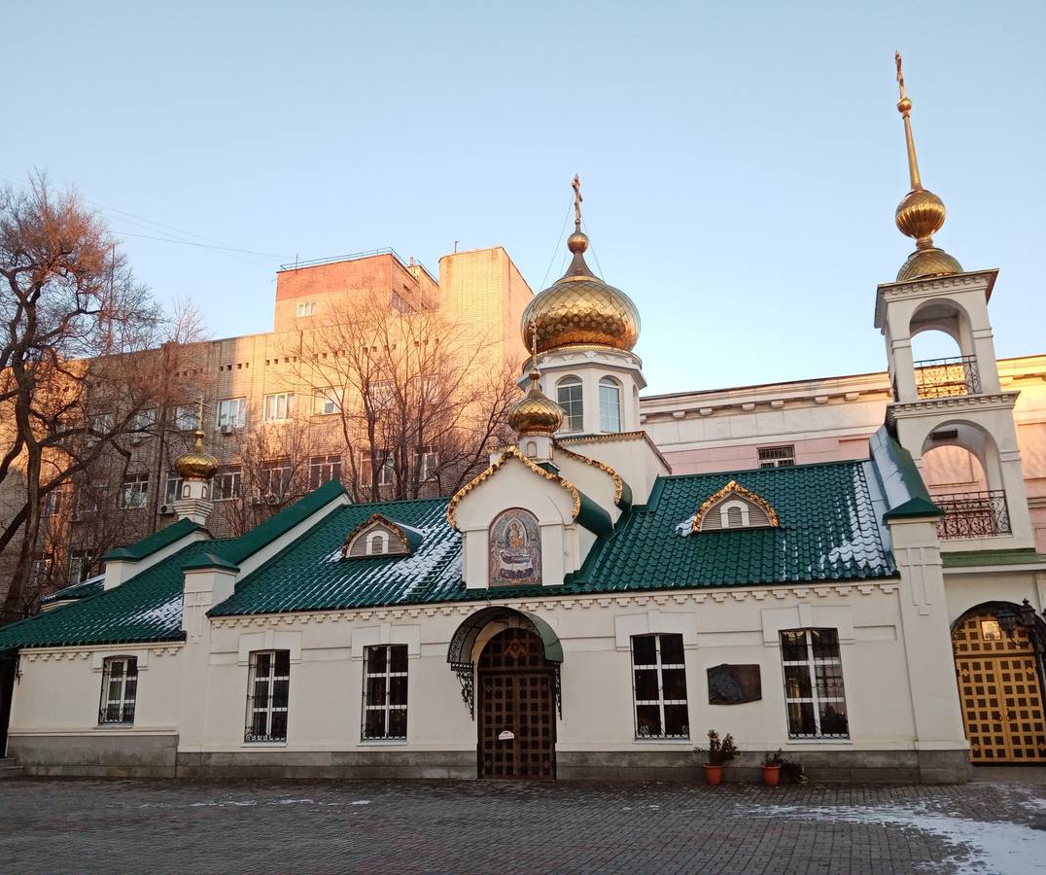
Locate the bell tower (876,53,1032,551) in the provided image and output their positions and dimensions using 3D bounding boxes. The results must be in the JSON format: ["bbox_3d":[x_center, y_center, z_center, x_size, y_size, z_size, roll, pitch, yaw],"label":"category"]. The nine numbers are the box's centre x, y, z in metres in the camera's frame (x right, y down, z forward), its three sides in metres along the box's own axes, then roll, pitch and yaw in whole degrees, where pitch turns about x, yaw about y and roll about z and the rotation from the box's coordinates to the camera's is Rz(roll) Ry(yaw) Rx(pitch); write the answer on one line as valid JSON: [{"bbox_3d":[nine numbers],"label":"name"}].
[{"bbox_3d":[9.094,-3.368,19.664,2.459,12.093,2.459,-6,-15,17],"label":"bell tower"}]

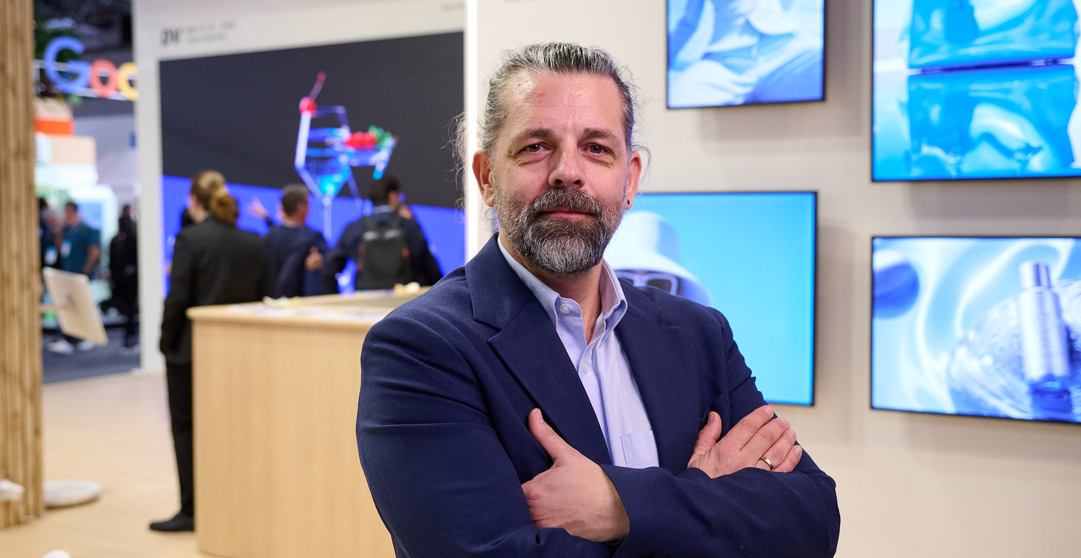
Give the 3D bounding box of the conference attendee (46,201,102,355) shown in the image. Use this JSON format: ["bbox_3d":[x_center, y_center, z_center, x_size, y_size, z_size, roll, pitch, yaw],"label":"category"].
[{"bbox_3d":[-5.425,-0.020,13.664,0.500,1.770,0.520,-1,3,-22],"label":"conference attendee"}]

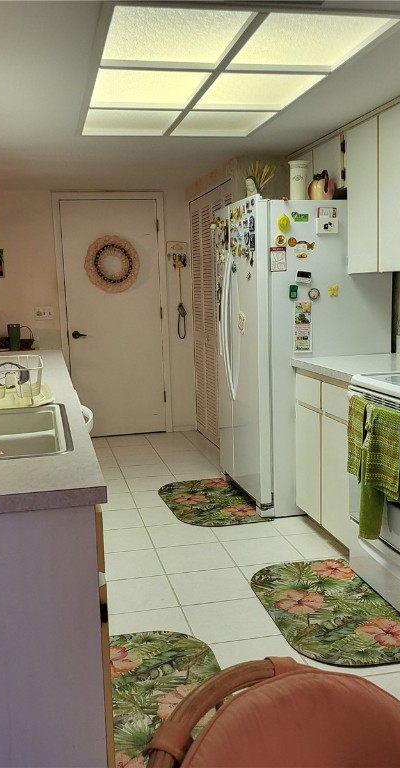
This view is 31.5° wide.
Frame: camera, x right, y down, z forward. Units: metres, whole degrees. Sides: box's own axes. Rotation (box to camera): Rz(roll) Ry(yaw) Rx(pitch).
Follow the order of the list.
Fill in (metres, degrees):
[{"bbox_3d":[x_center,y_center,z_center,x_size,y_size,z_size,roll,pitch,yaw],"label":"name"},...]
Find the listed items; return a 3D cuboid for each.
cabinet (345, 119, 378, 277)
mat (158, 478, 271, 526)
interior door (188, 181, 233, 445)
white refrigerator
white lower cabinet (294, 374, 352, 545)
[{"bbox_3d":[0.957,-0.939,3.609,0.310,0.740,0.375,-3,8,-12],"label":"cabinet"},{"bbox_3d":[0.056,0.710,4.364,0.547,0.012,0.955,-3,8,-12],"label":"mat"},{"bbox_3d":[0.098,-0.495,5.598,0.040,1.992,1.280,-3,8,-12],"label":"interior door"},{"bbox_3d":[0.576,-0.182,4.291,0.825,1.705,0.915,-3,8,-12],"label":"white refrigerator"},{"bbox_3d":[0.887,0.348,3.529,0.612,0.832,0.765,-3,8,-12],"label":"white lower cabinet"}]

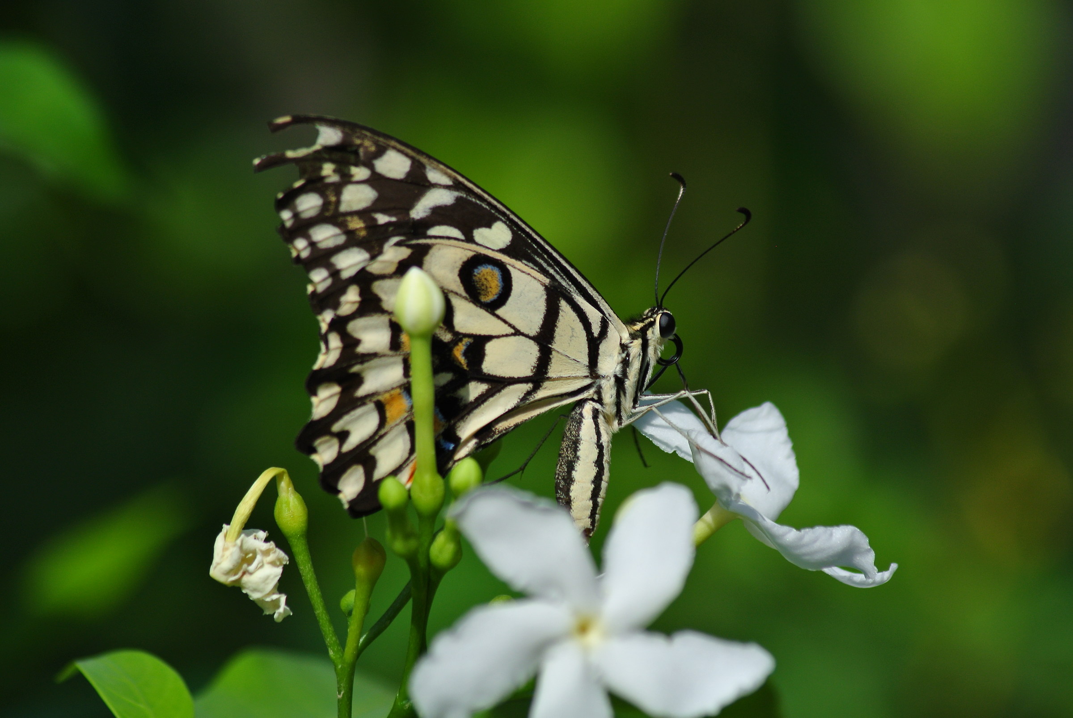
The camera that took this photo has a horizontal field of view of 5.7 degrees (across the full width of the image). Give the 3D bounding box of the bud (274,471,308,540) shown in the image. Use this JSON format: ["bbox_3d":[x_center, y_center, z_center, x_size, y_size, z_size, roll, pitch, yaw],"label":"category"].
[{"bbox_3d":[-0.027,0.016,1.200,0.004,0.007,0.004,-12,0,0],"label":"bud"}]

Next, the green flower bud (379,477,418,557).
[{"bbox_3d":[-0.015,0.017,1.195,0.004,0.009,0.004,-10,0,0],"label":"green flower bud"}]

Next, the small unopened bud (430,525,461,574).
[{"bbox_3d":[-0.010,0.021,1.200,0.003,0.005,0.003,18,0,0],"label":"small unopened bud"}]

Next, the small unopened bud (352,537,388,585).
[{"bbox_3d":[-0.018,0.022,1.200,0.004,0.005,0.004,7,0,0],"label":"small unopened bud"}]

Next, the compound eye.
[{"bbox_3d":[0.014,-0.004,1.200,0.002,0.003,0.002,2,3,-24],"label":"compound eye"}]

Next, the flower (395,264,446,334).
[{"bbox_3d":[-0.013,-0.006,1.190,0.006,0.008,0.006,1,3,0],"label":"flower"}]

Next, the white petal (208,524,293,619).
[{"bbox_3d":[-0.032,0.024,1.200,0.009,0.011,0.008,0,5,-6],"label":"white petal"}]

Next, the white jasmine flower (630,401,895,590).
[{"bbox_3d":[0.026,0.014,1.200,0.034,0.011,0.025,34,24,0],"label":"white jasmine flower"}]

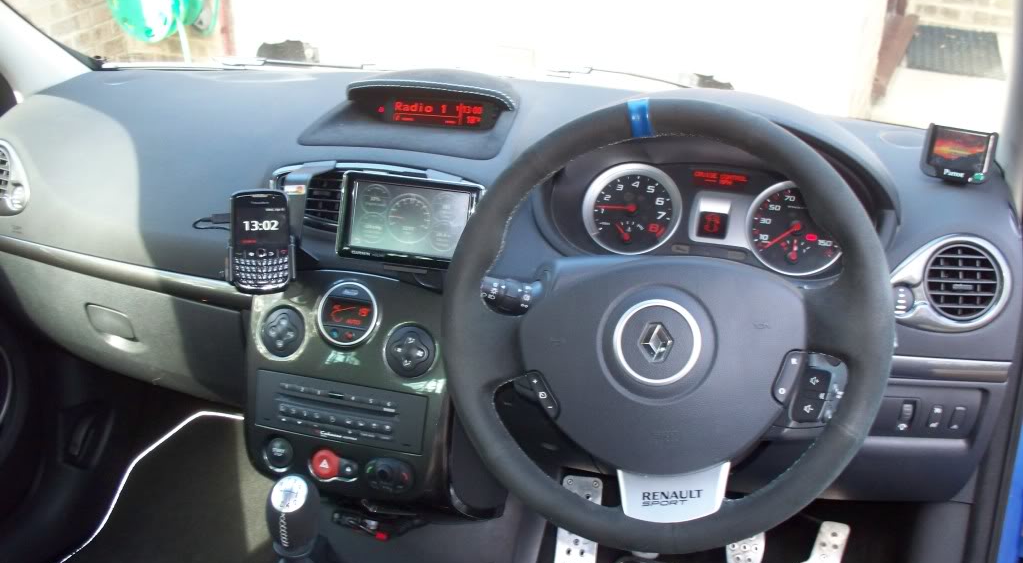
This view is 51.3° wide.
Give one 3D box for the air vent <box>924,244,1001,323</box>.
[{"bbox_3d":[0.462,-0.002,1.100,0.079,0.079,0.030,2,11,5],"label":"air vent"}]

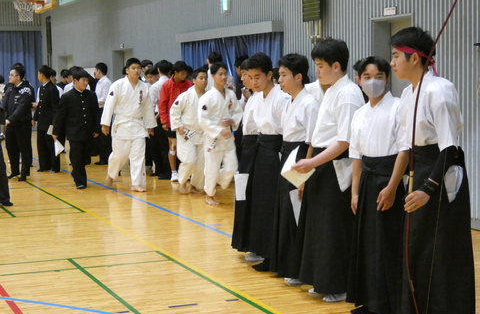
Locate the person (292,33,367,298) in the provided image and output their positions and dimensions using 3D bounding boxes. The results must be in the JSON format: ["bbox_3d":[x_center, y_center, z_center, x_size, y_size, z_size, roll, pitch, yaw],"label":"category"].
[{"bbox_3d":[0.603,0.073,6.729,0.440,1.740,0.480,-3,5,-18],"label":"person"}]

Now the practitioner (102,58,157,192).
[{"bbox_3d":[-1.501,-0.448,13.498,0.620,1.766,0.580,-2,5,-14],"label":"practitioner"}]

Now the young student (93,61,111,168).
[{"bbox_3d":[-2.398,-0.760,17.537,0.360,1.792,0.460,1,5,22],"label":"young student"}]

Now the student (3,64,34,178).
[{"bbox_3d":[-3.358,-0.510,15.170,0.400,1.707,0.500,-4,5,-35],"label":"student"}]

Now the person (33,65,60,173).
[{"bbox_3d":[-3.176,-0.628,16.429,0.340,1.749,0.480,-6,6,-44],"label":"person"}]

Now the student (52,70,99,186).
[{"bbox_3d":[-2.291,-0.430,14.077,0.560,1.672,0.480,-3,5,-21],"label":"student"}]

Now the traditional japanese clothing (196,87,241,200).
[{"bbox_3d":[-0.237,-0.181,11.841,0.540,1.331,0.520,-4,5,-32],"label":"traditional japanese clothing"}]

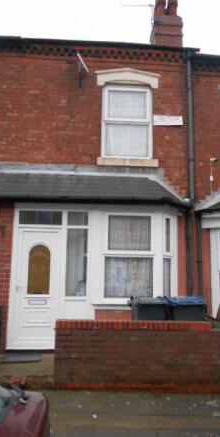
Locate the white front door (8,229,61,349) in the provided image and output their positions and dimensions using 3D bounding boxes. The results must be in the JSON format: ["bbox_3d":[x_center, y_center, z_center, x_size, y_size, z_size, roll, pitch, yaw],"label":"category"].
[{"bbox_3d":[-1.259,1.172,5.589,0.839,2.006,0.092,1,-9,-3],"label":"white front door"}]

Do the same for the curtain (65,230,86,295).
[{"bbox_3d":[-0.587,0.765,5.768,0.366,1.180,0.082,1,-9,-3],"label":"curtain"}]

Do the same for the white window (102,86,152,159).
[{"bbox_3d":[0.350,-1.917,6.575,1.001,1.508,0.102,1,-9,-3],"label":"white window"}]

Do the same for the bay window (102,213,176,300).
[{"bbox_3d":[0.557,0.683,5.864,1.434,1.554,0.430,1,-9,-3],"label":"bay window"}]

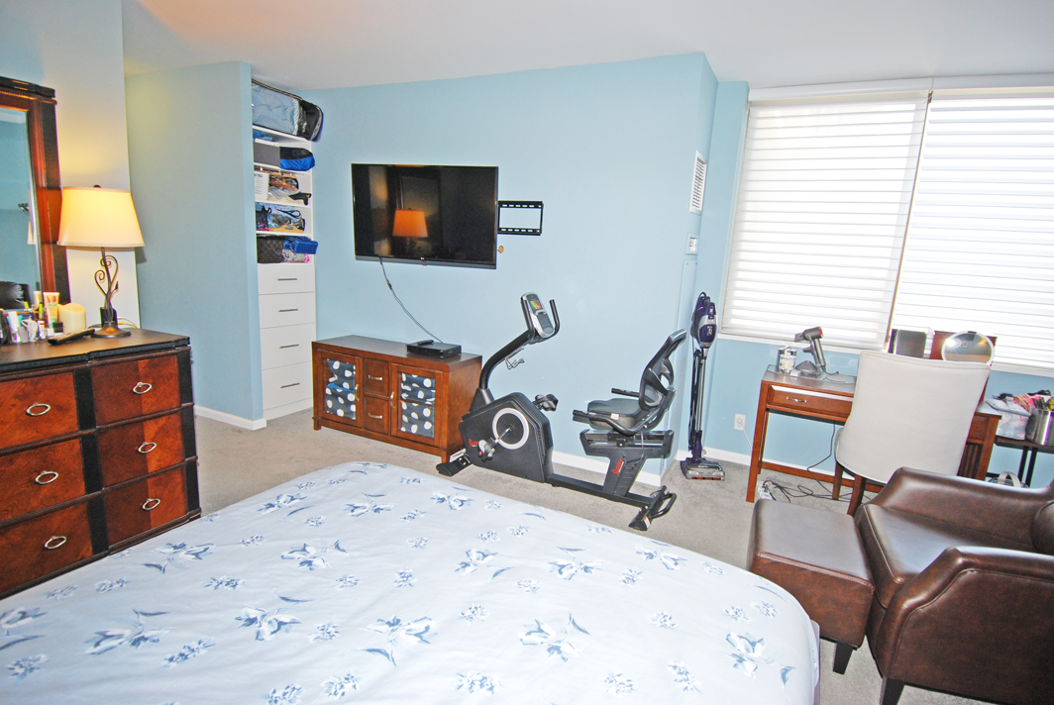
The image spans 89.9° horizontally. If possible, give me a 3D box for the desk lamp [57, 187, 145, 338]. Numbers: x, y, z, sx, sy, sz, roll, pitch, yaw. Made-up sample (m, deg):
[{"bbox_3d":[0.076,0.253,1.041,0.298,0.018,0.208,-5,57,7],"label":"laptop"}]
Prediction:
[{"bbox_3d":[-1.909,-0.411,2.384,0.305,0.656,0.305,8,12,24],"label":"desk lamp"}]

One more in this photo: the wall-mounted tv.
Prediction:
[{"bbox_3d":[-0.716,-0.954,3.688,1.142,0.666,0.065,7,16,19],"label":"wall-mounted tv"}]

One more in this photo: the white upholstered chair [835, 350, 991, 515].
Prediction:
[{"bbox_3d":[2.002,0.487,2.844,0.565,0.992,0.610,7,11,20],"label":"white upholstered chair"}]

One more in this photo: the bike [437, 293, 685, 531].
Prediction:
[{"bbox_3d":[0.184,0.253,3.085,1.427,1.155,0.580,8,12,24],"label":"bike"}]

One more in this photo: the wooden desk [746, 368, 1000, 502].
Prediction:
[{"bbox_3d":[1.925,0.559,3.105,1.075,0.745,0.526,8,12,24],"label":"wooden desk"}]

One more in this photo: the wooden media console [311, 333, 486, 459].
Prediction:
[{"bbox_3d":[-0.948,0.299,3.819,1.161,0.665,0.429,8,12,24],"label":"wooden media console"}]

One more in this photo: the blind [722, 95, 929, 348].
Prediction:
[{"bbox_3d":[1.833,-0.811,3.352,0.953,1.503,0.070,8,12,24],"label":"blind"}]

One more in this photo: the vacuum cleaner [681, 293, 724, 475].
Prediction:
[{"bbox_3d":[1.193,0.223,3.439,0.260,1.199,0.280,3,11,-2],"label":"vacuum cleaner"}]

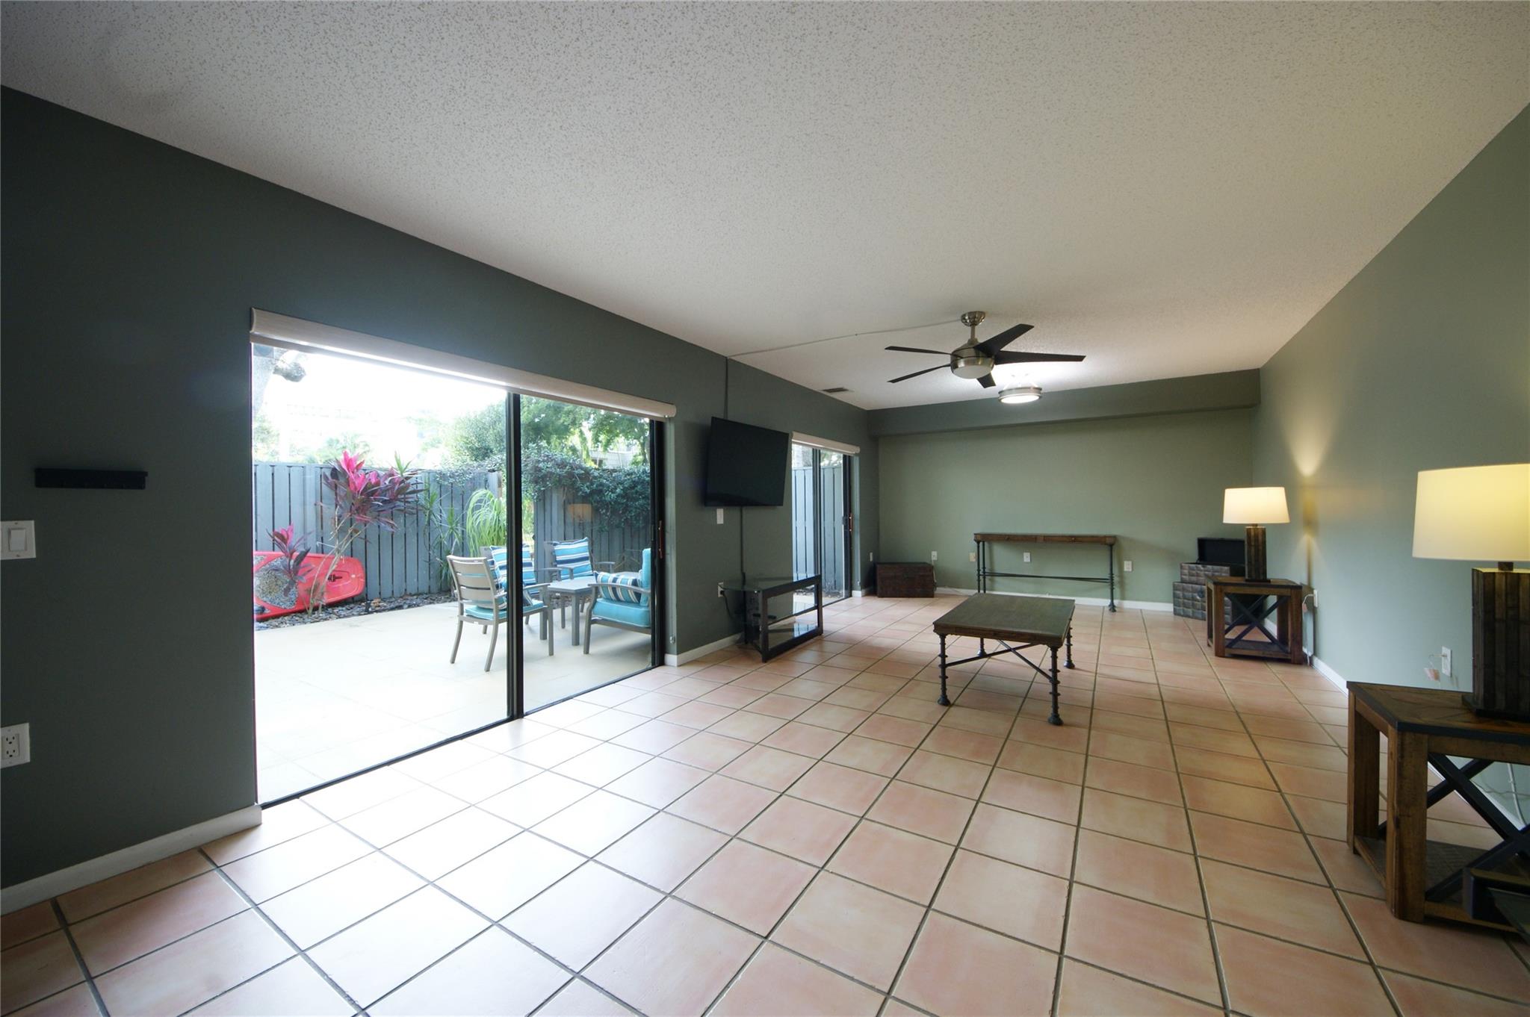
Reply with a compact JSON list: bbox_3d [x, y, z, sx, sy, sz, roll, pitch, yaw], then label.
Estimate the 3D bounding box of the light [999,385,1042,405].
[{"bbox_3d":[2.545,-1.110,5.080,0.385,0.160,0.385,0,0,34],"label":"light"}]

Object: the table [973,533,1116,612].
[{"bbox_3d":[3.344,0.735,6.150,1.460,0.820,0.370,0,0,31],"label":"table"}]

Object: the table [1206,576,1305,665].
[{"bbox_3d":[3.800,0.858,3.985,0.490,0.576,0.360,0,0,34],"label":"table"}]

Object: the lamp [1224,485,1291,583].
[{"bbox_3d":[3.880,0.203,4.030,0.380,0.735,0.370,0,0,34],"label":"lamp"}]

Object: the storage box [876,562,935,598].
[{"bbox_3d":[1.831,0.946,6.760,0.710,0.415,0.420,0,0,6],"label":"storage box"}]

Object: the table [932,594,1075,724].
[{"bbox_3d":[1.639,0.922,3.387,0.670,0.479,1.240,0,0,34],"label":"table"}]

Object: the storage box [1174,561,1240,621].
[{"bbox_3d":[4.675,0.861,5.285,0.480,0.550,0.500,0,0,-26],"label":"storage box"}]

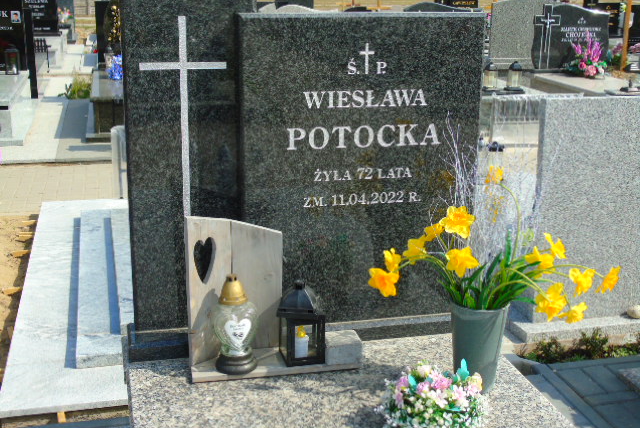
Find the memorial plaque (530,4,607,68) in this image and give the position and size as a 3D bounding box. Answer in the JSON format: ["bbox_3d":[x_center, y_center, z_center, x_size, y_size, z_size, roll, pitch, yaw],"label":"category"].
[{"bbox_3d":[2.820,-2.003,9.573,0.950,0.740,0.090,-3,17,-14],"label":"memorial plaque"}]

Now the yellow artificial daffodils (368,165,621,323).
[{"bbox_3d":[0.443,0.072,2.159,0.636,0.360,0.329,-3,17,-14],"label":"yellow artificial daffodils"}]

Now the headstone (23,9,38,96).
[{"bbox_3d":[-2.797,-1.551,8.217,0.070,0.870,0.090,-3,17,-14],"label":"headstone"}]

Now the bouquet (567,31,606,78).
[{"bbox_3d":[2.899,-1.713,9.250,0.420,0.440,0.330,-3,17,-14],"label":"bouquet"}]

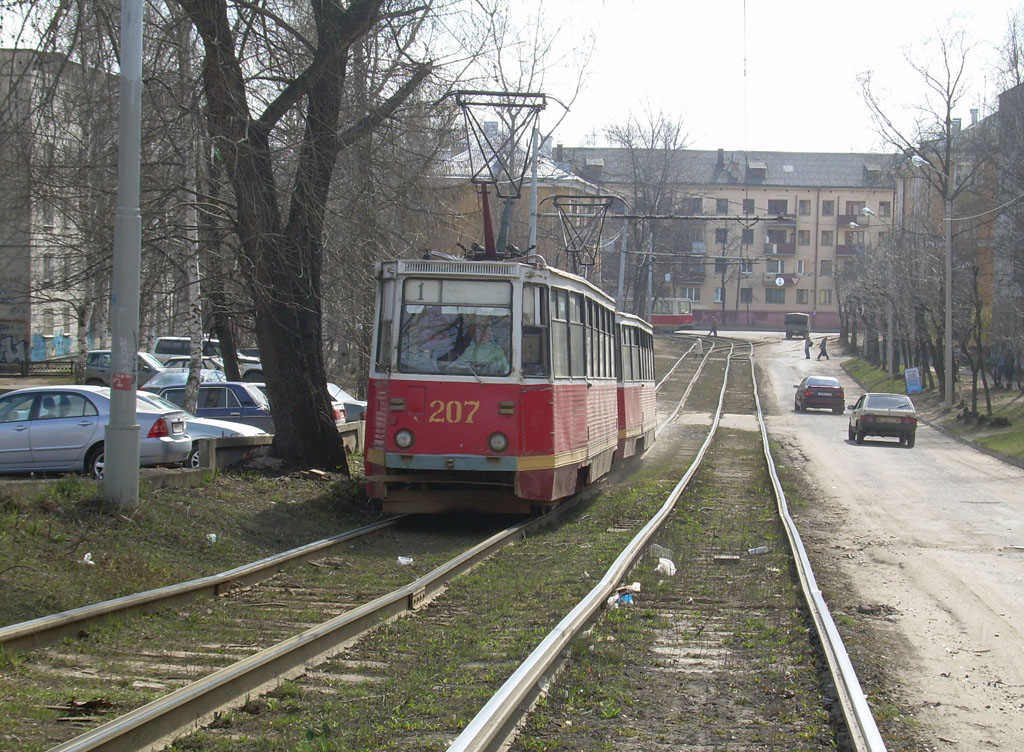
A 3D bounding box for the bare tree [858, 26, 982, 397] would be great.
[{"bbox_3d":[16.400,-6.600,86.500,5.000,15.200,5.000,1,3,0],"label":"bare tree"}]

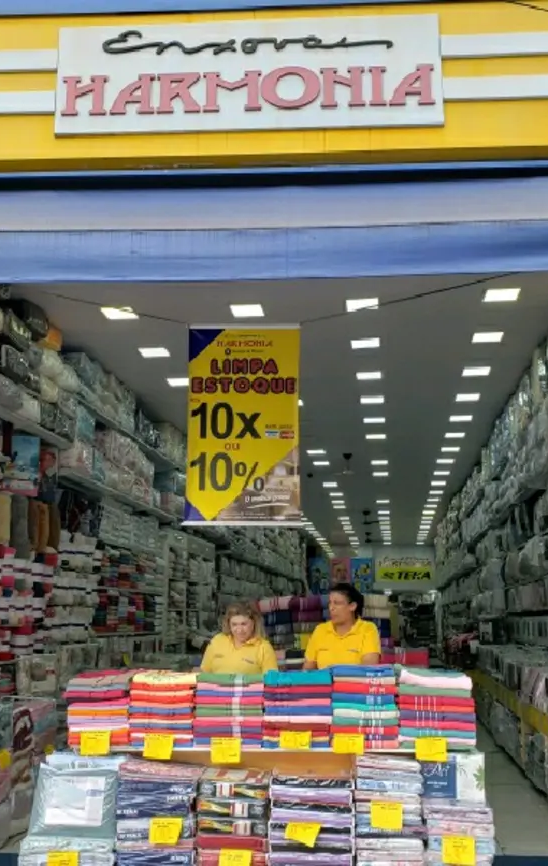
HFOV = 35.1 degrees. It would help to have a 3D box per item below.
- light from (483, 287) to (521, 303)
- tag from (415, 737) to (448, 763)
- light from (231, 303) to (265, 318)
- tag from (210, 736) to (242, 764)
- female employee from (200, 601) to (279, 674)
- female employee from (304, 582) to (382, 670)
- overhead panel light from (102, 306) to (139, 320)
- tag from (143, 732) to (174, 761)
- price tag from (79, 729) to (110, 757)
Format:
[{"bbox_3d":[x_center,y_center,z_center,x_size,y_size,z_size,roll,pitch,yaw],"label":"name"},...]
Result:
[{"bbox_3d":[2.019,-1.222,7.687,0.300,0.030,0.300,-2,-12,8],"label":"light"},{"bbox_3d":[0.764,1.535,4.200,0.150,0.108,0.006,-2,-12,5],"label":"tag"},{"bbox_3d":[-0.243,-1.126,8.022,0.300,0.030,0.300,-2,-12,8],"label":"light"},{"bbox_3d":[-0.252,1.674,4.570,0.157,0.130,0.010,0,-12,2],"label":"tag"},{"bbox_3d":[-0.213,1.804,5.193,0.500,1.560,0.380,-2,-12,8],"label":"female employee"},{"bbox_3d":[0.441,1.744,5.257,0.500,1.640,0.360,-2,-12,8],"label":"female employee"},{"bbox_3d":[-1.425,-1.107,8.046,0.300,0.030,0.300,-2,-12,8],"label":"overhead panel light"},{"bbox_3d":[-0.609,1.653,4.570,0.155,0.128,0.010,4,-12,3],"label":"tag"},{"bbox_3d":[-0.938,1.637,4.570,0.157,0.122,0.010,0,-12,2],"label":"price tag"}]

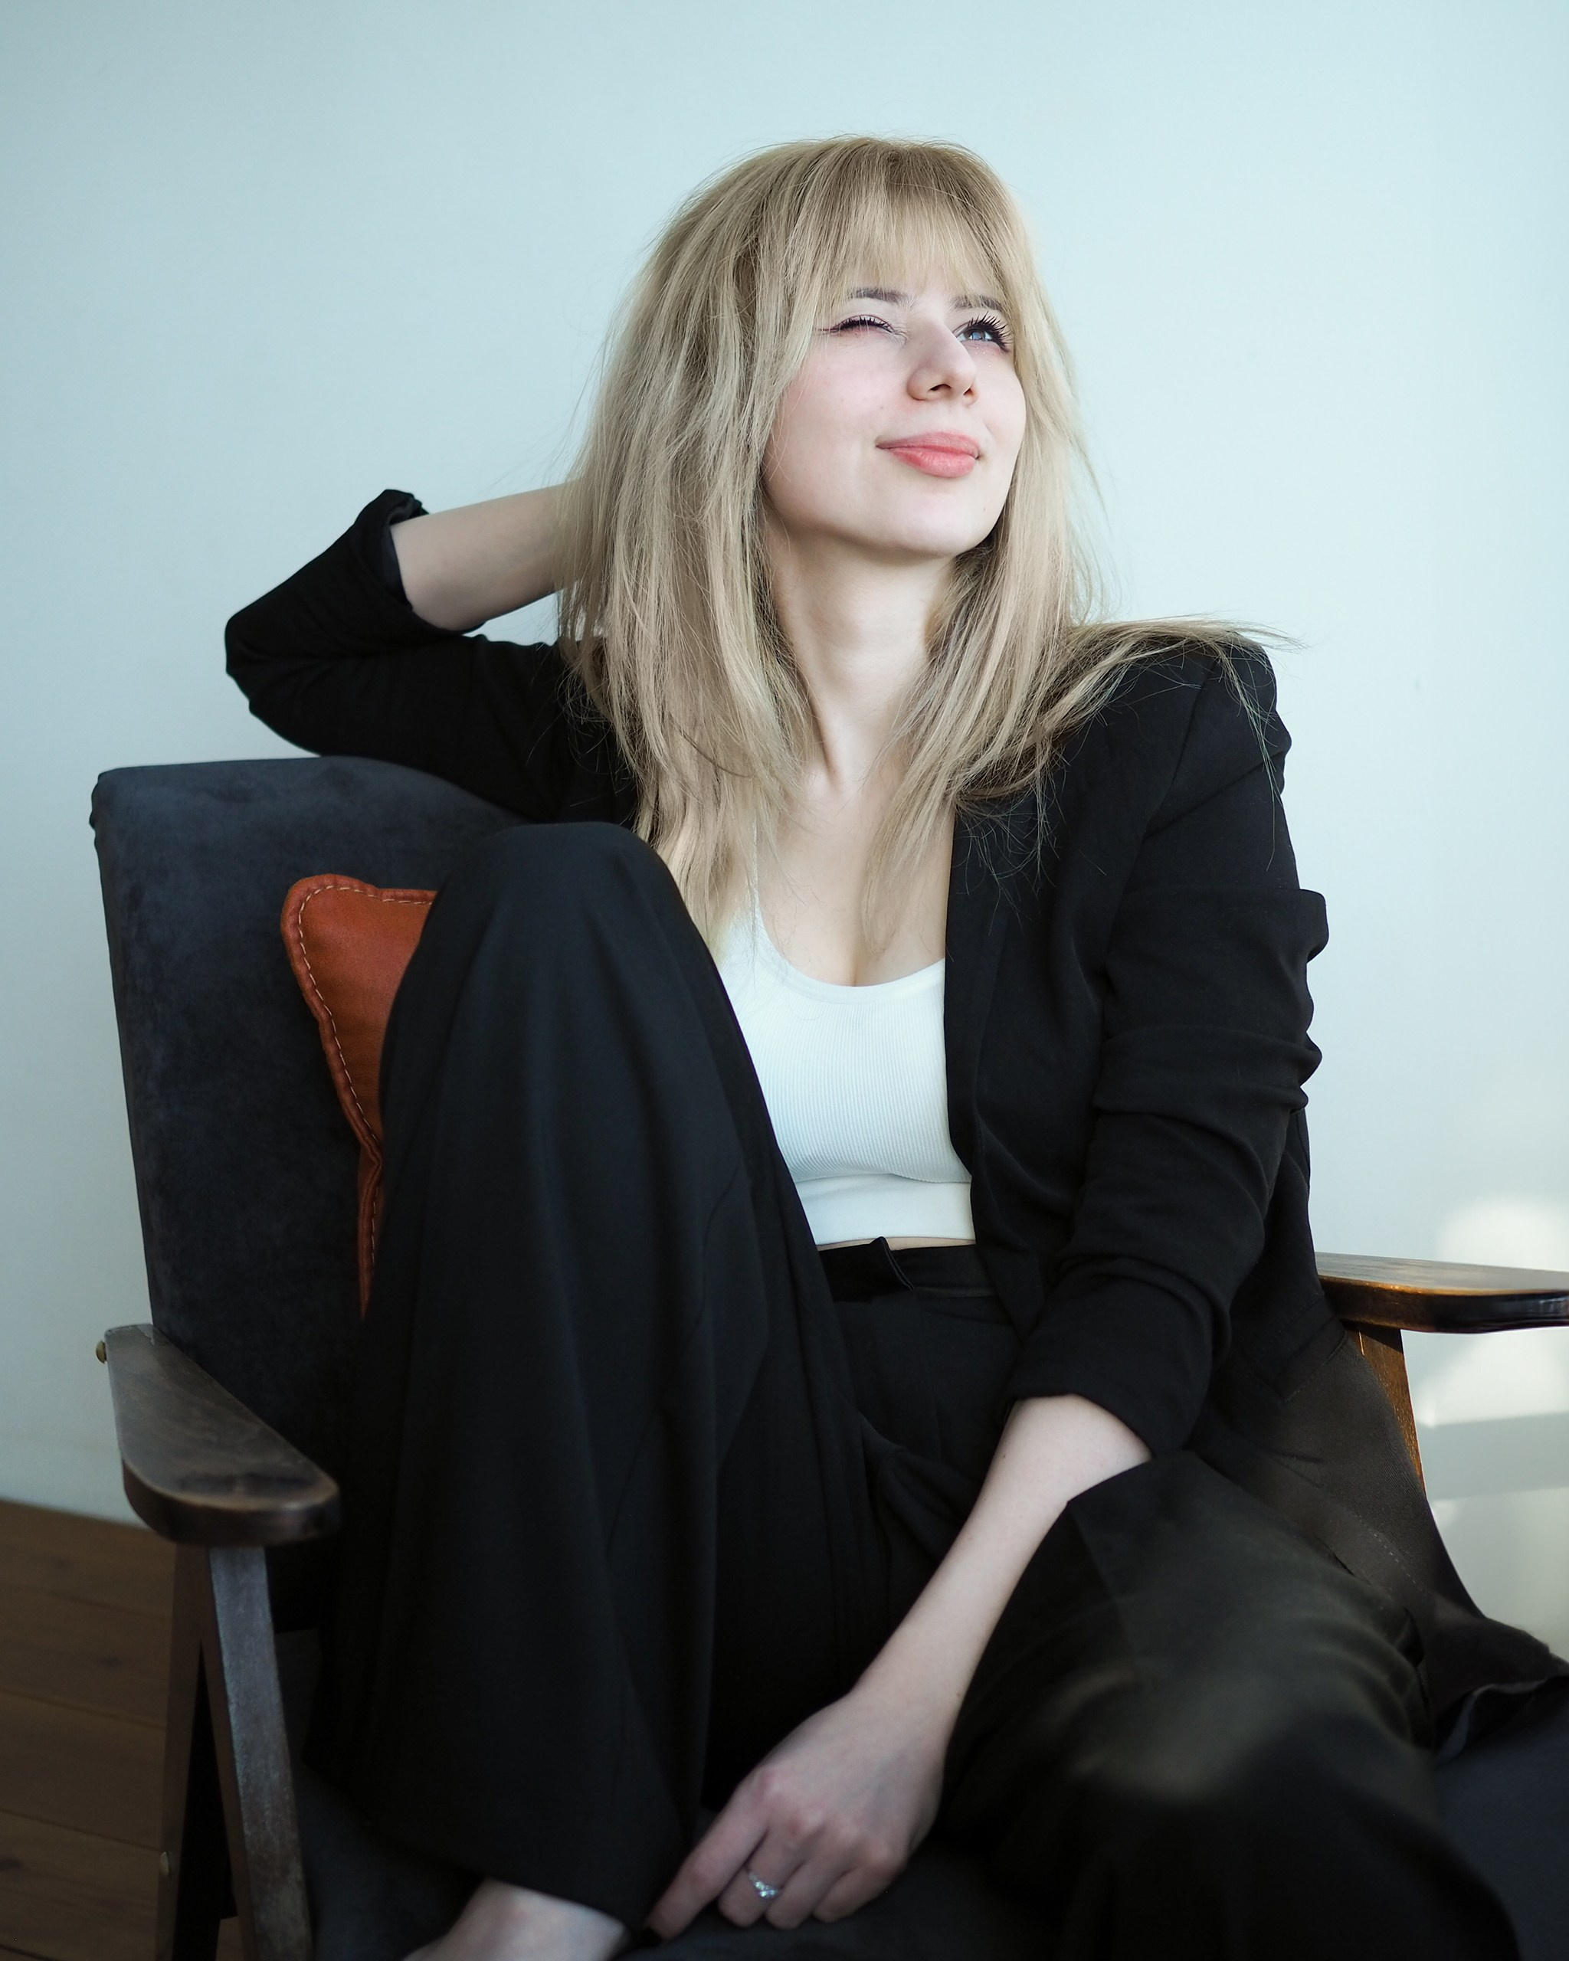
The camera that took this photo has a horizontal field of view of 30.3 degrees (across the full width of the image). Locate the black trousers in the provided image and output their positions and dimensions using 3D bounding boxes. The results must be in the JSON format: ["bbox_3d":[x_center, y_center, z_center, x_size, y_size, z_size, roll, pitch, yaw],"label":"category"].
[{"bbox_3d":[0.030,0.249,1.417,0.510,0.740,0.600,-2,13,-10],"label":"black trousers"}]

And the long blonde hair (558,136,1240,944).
[{"bbox_3d":[0.055,-0.255,1.541,0.320,0.400,0.280,-5,13,-21],"label":"long blonde hair"}]

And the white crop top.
[{"bbox_3d":[0.050,-0.021,1.552,0.290,0.290,0.230,-1,13,-6],"label":"white crop top"}]

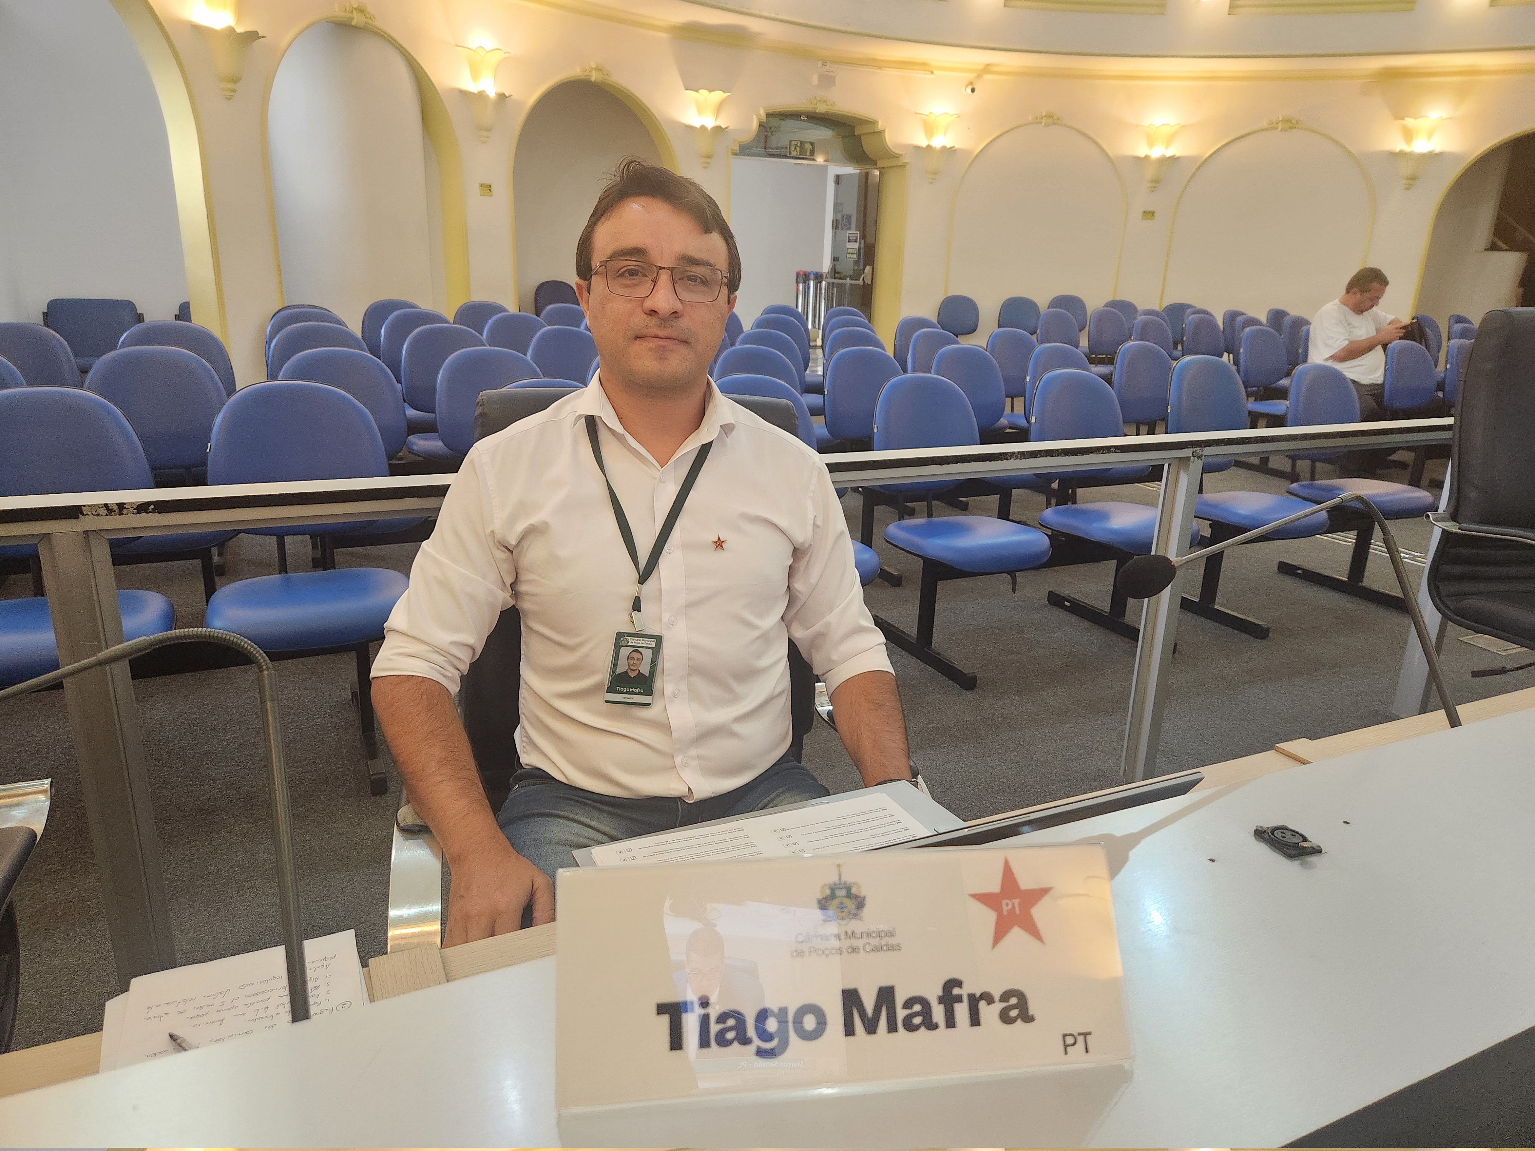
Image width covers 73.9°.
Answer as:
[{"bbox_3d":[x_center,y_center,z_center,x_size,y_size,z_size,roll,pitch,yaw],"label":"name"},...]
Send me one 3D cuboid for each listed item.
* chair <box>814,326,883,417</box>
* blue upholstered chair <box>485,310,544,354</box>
[{"bbox_3d":[0.569,-0.850,5.419,0.450,0.906,0.570,-7,19,-26],"label":"chair"},{"bbox_3d":[-1.294,-0.971,5.595,0.450,0.906,0.570,-7,19,-26],"label":"blue upholstered chair"}]

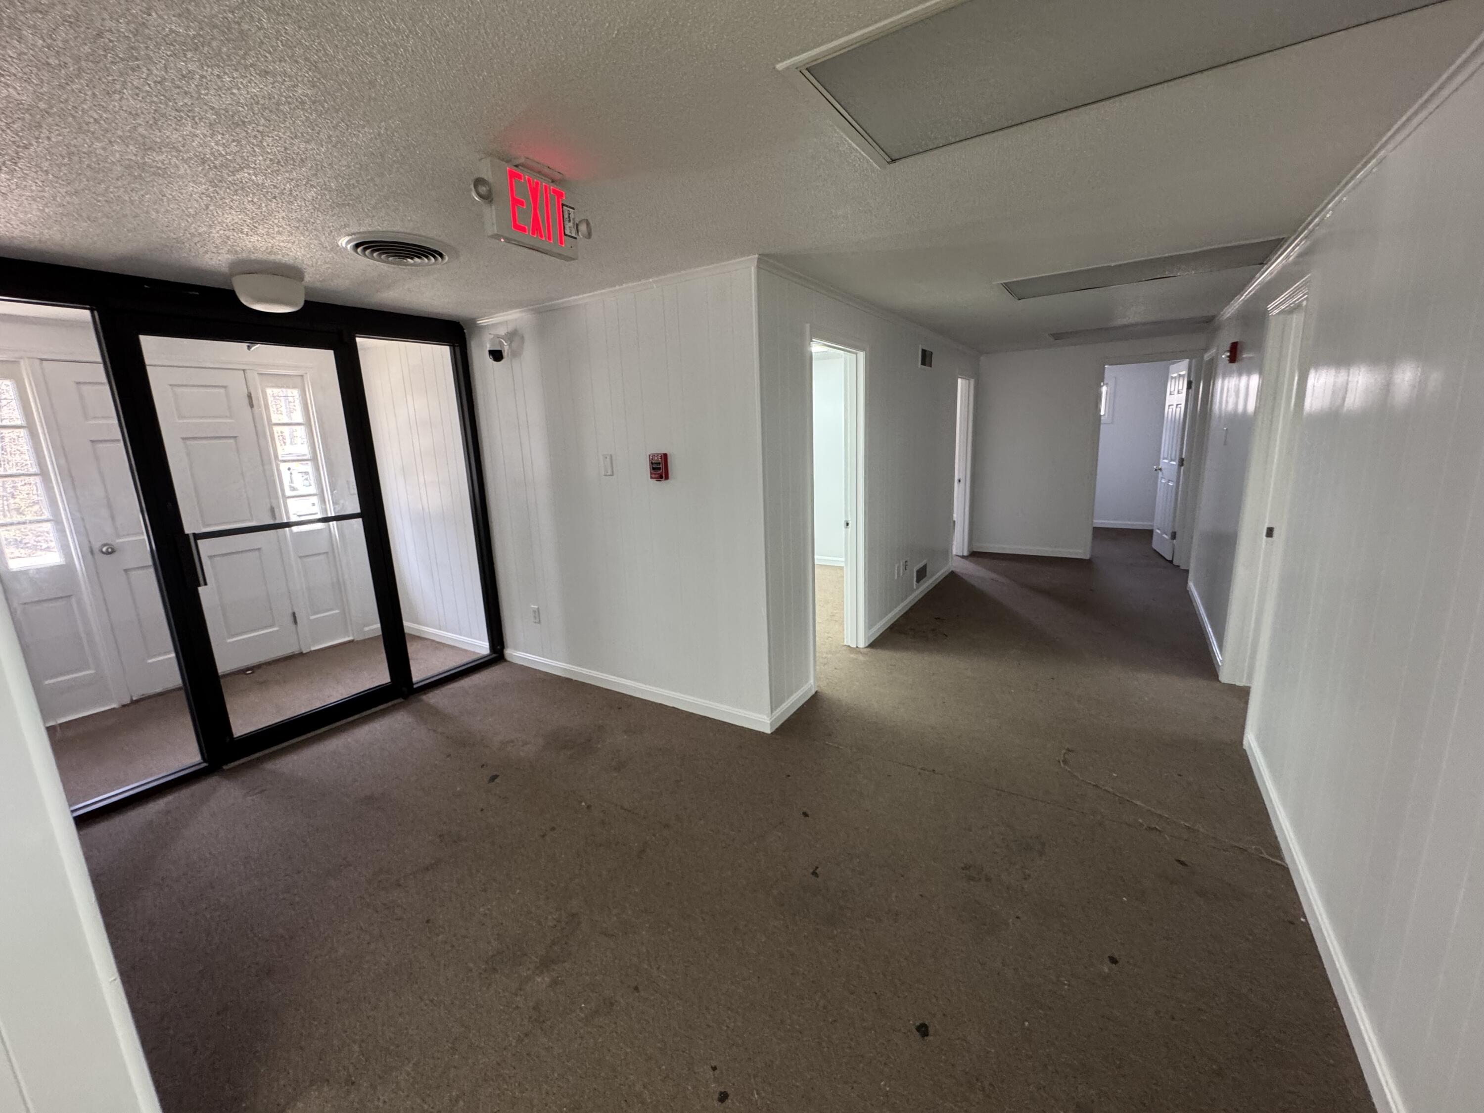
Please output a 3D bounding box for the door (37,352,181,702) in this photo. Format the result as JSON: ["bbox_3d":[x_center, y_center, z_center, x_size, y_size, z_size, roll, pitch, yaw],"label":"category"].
[{"bbox_3d":[-3.663,-0.187,3.980,0.045,2.054,0.930,5,14,31],"label":"door"}]

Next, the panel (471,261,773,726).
[{"bbox_3d":[-0.783,-0.289,3.434,2.152,2.257,0.080,5,14,31],"label":"panel"}]

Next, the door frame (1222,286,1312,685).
[{"bbox_3d":[2.542,-0.191,2.880,0.130,2.021,0.880,5,14,31],"label":"door frame"}]

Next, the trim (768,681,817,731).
[{"bbox_3d":[0.279,0.809,3.281,0.016,0.084,0.519,5,14,31],"label":"trim"}]

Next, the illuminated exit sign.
[{"bbox_3d":[-0.604,-0.989,1.722,0.045,0.202,0.292,5,14,31],"label":"illuminated exit sign"}]

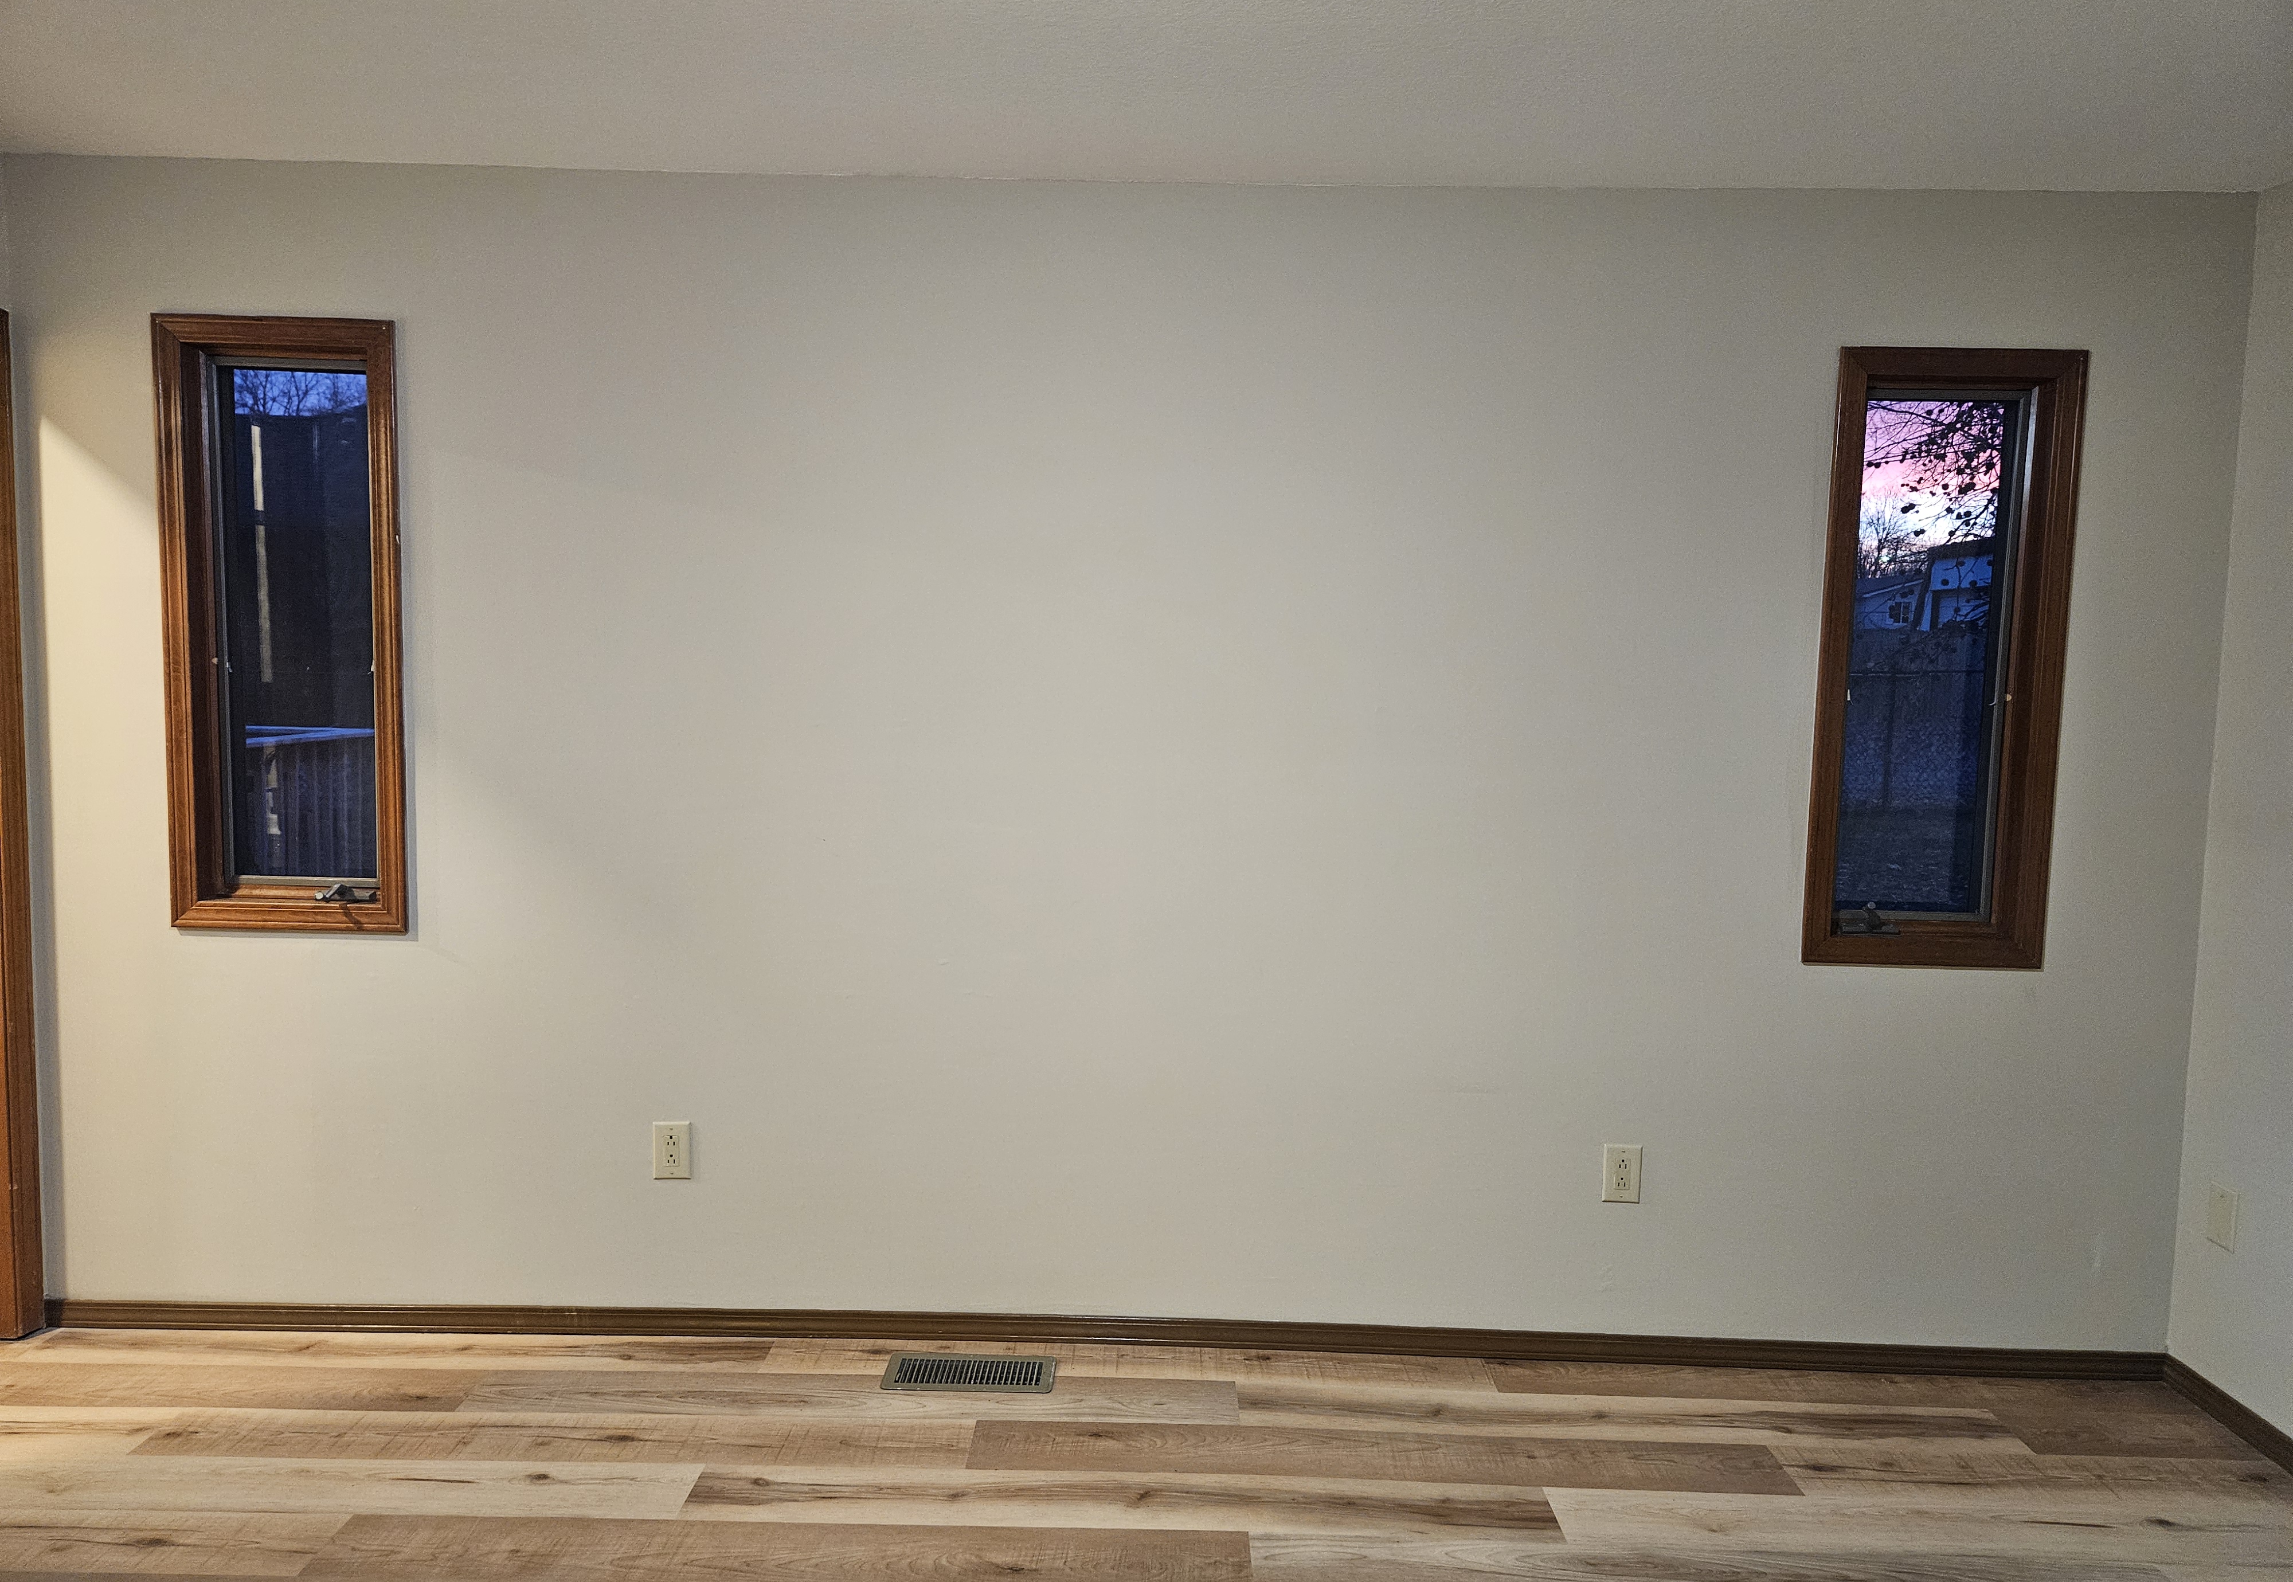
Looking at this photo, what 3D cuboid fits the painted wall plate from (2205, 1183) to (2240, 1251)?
[{"bbox_3d":[2.146,0.850,3.037,0.006,0.121,0.078,1,5,1],"label":"painted wall plate"}]

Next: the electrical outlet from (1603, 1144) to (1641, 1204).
[{"bbox_3d":[1.008,0.813,3.218,0.080,0.124,0.010,1,5,1],"label":"electrical outlet"}]

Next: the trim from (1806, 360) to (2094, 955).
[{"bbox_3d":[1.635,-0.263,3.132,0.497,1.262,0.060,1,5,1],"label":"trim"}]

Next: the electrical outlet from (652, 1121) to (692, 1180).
[{"bbox_3d":[-1.009,0.769,3.239,0.080,0.124,0.010,1,5,1],"label":"electrical outlet"}]

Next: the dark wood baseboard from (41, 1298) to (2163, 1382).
[{"bbox_3d":[-0.106,1.170,3.259,4.547,0.061,0.016,1,5,1],"label":"dark wood baseboard"}]

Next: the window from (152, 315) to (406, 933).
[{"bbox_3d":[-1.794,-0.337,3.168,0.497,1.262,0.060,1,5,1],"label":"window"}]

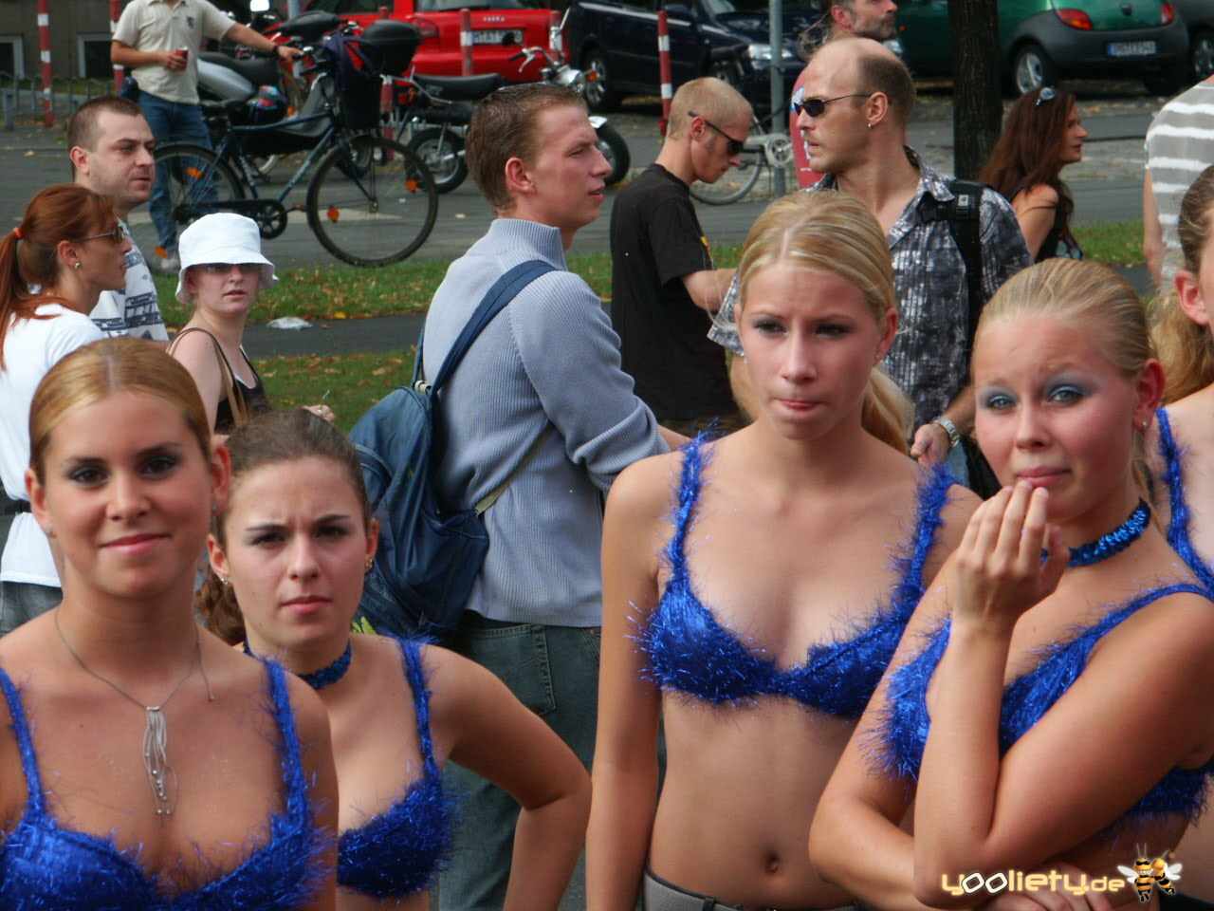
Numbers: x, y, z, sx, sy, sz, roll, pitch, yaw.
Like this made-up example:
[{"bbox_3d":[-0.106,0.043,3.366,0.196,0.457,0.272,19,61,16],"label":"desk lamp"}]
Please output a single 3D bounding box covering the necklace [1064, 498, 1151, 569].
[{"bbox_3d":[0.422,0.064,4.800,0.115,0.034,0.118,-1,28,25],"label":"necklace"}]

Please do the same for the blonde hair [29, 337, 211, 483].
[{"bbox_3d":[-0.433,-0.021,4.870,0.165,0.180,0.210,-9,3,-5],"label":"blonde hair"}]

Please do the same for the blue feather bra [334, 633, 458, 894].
[{"bbox_3d":[-0.283,0.305,5.360,0.280,0.260,0.210,-3,6,-9],"label":"blue feather bra"}]

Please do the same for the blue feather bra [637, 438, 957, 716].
[{"bbox_3d":[0.182,0.118,5.300,0.310,0.265,0.225,-1,6,10],"label":"blue feather bra"}]

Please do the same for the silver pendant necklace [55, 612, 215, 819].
[{"bbox_3d":[-0.416,0.228,4.820,0.142,0.200,0.140,-2,3,-6],"label":"silver pendant necklace"}]

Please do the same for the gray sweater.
[{"bbox_3d":[-0.102,-0.053,8.830,0.360,0.655,0.480,-6,7,-33],"label":"gray sweater"}]

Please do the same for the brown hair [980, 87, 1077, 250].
[{"bbox_3d":[1.187,-0.808,15.400,0.270,0.440,0.240,-1,6,12],"label":"brown hair"}]

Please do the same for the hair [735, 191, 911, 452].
[{"bbox_3d":[0.204,-0.129,5.250,0.170,0.248,0.230,-1,6,15],"label":"hair"}]

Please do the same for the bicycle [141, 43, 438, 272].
[{"bbox_3d":[-1.744,-1.560,28.700,1.740,1.130,0.580,-3,6,-7],"label":"bicycle"}]

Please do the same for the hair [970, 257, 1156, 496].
[{"bbox_3d":[0.411,-0.070,4.920,0.170,0.220,0.210,-3,6,25],"label":"hair"}]

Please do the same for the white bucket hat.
[{"bbox_3d":[-0.863,-0.450,12.400,0.240,0.180,0.260,-5,-2,-14],"label":"white bucket hat"}]

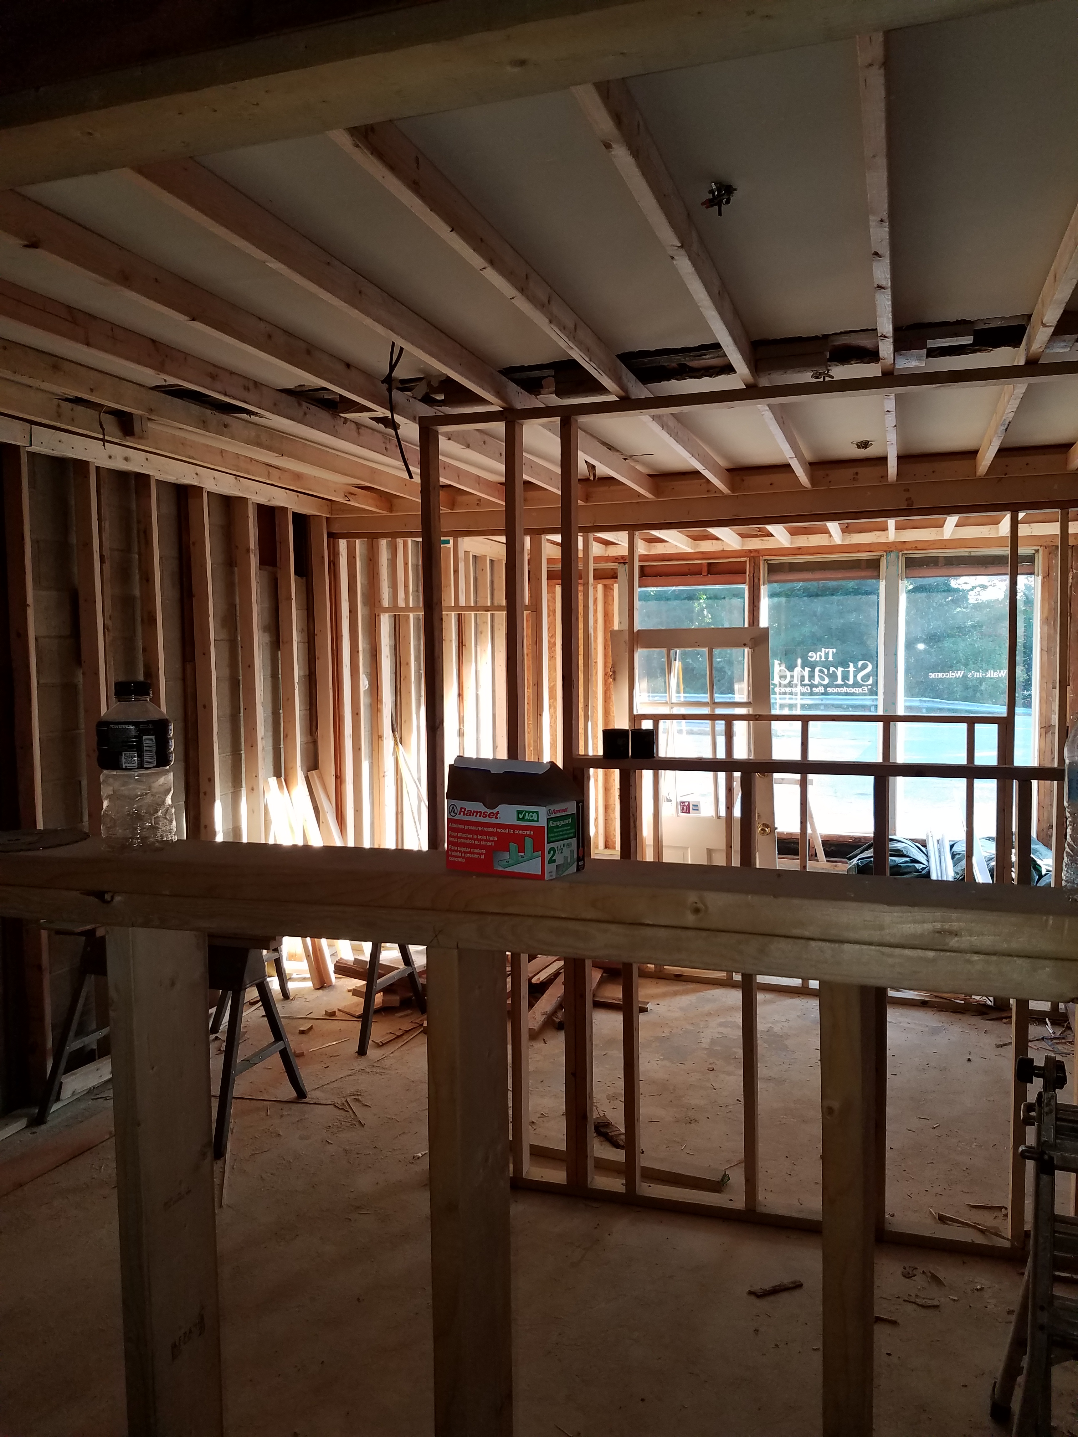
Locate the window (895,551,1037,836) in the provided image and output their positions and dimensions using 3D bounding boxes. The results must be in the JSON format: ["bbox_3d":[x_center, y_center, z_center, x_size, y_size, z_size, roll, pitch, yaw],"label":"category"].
[{"bbox_3d":[3.409,-0.196,8.589,1.050,2.260,0.100,0,4,18],"label":"window"}]

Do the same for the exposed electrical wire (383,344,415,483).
[{"bbox_3d":[-0.468,-1.017,3.600,0.100,0.420,0.100,0,4,18],"label":"exposed electrical wire"}]

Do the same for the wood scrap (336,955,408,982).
[{"bbox_3d":[-0.942,1.425,6.101,0.450,0.090,0.130,1,4,32],"label":"wood scrap"}]

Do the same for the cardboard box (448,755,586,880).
[{"bbox_3d":[-0.025,0.100,1.141,0.126,0.116,0.072,2,4,34],"label":"cardboard box"}]

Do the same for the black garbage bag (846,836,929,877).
[{"bbox_3d":[2.694,1.124,8.314,0.660,0.400,0.500,0,4,18],"label":"black garbage bag"}]

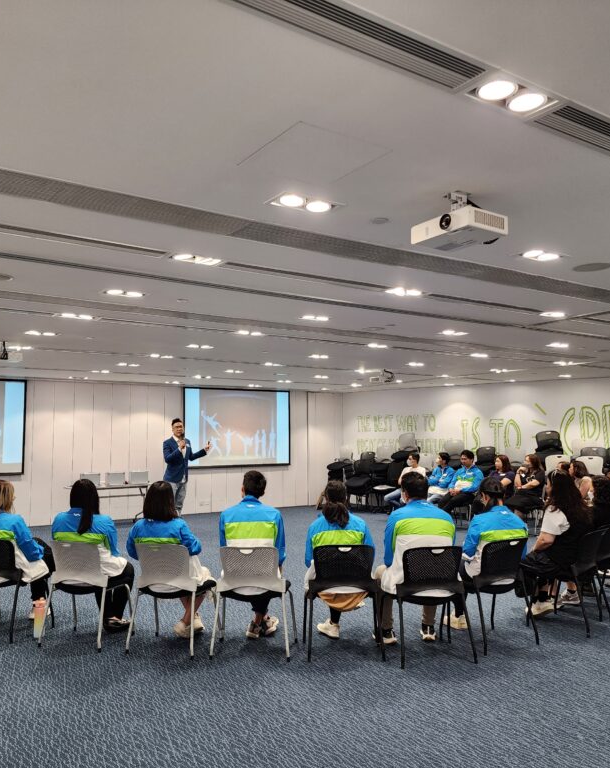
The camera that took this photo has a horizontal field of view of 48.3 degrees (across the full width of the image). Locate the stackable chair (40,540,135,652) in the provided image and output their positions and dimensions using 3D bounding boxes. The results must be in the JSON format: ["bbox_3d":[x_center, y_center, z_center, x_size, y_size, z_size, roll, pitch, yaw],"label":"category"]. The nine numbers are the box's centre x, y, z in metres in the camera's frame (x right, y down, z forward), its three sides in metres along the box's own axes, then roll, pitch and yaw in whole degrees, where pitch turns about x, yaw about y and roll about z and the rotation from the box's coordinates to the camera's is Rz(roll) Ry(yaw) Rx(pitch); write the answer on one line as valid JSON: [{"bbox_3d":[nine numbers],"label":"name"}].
[{"bbox_3d":[-1.693,1.604,5.332,0.540,0.790,0.510,-2,-5,17],"label":"stackable chair"}]

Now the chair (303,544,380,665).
[{"bbox_3d":[0.280,1.554,5.008,0.540,0.800,0.530,0,-5,-1],"label":"chair"}]

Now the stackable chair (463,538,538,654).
[{"bbox_3d":[1.409,1.560,5.177,0.550,0.790,0.520,2,-5,-31],"label":"stackable chair"}]

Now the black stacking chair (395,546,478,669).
[{"bbox_3d":[0.875,1.562,4.938,0.540,0.790,0.510,1,-5,-11],"label":"black stacking chair"}]

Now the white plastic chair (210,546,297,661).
[{"bbox_3d":[-0.369,1.565,5.038,0.540,0.790,0.530,-1,-5,5],"label":"white plastic chair"}]

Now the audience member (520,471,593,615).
[{"bbox_3d":[2.067,1.378,5.835,0.700,1.270,0.500,-4,-6,40],"label":"audience member"}]

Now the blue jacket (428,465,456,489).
[{"bbox_3d":[2.284,1.569,11.300,0.500,0.500,0.360,-5,-6,43],"label":"blue jacket"}]

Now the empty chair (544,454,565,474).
[{"bbox_3d":[4.038,1.544,10.864,0.530,0.790,0.520,-3,-5,27],"label":"empty chair"}]

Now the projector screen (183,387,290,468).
[{"bbox_3d":[-1.406,0.960,14.683,2.580,1.660,0.060,3,-6,-35],"label":"projector screen"}]

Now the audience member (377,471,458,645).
[{"bbox_3d":[0.812,1.317,5.145,0.570,1.290,0.680,0,-5,-8],"label":"audience member"}]

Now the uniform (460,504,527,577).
[{"bbox_3d":[1.462,1.238,5.298,0.480,0.580,0.330,2,-5,-24],"label":"uniform"}]

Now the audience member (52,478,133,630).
[{"bbox_3d":[-1.655,1.395,5.484,0.460,1.230,0.620,-2,-5,19],"label":"audience member"}]

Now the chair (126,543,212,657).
[{"bbox_3d":[-0.984,1.587,5.155,0.540,0.790,0.510,-2,-5,17],"label":"chair"}]

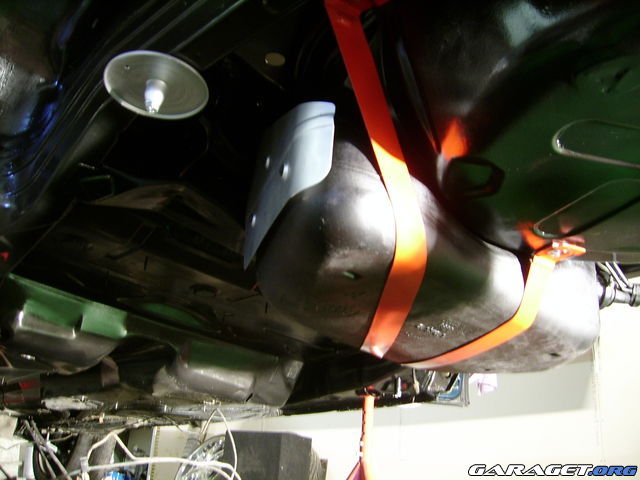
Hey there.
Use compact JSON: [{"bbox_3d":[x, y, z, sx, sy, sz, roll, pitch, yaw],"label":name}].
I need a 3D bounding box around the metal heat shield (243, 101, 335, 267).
[{"bbox_3d":[-0.039,-0.070,0.807,0.050,0.183,0.142,13,-22,-27],"label":"metal heat shield"}]

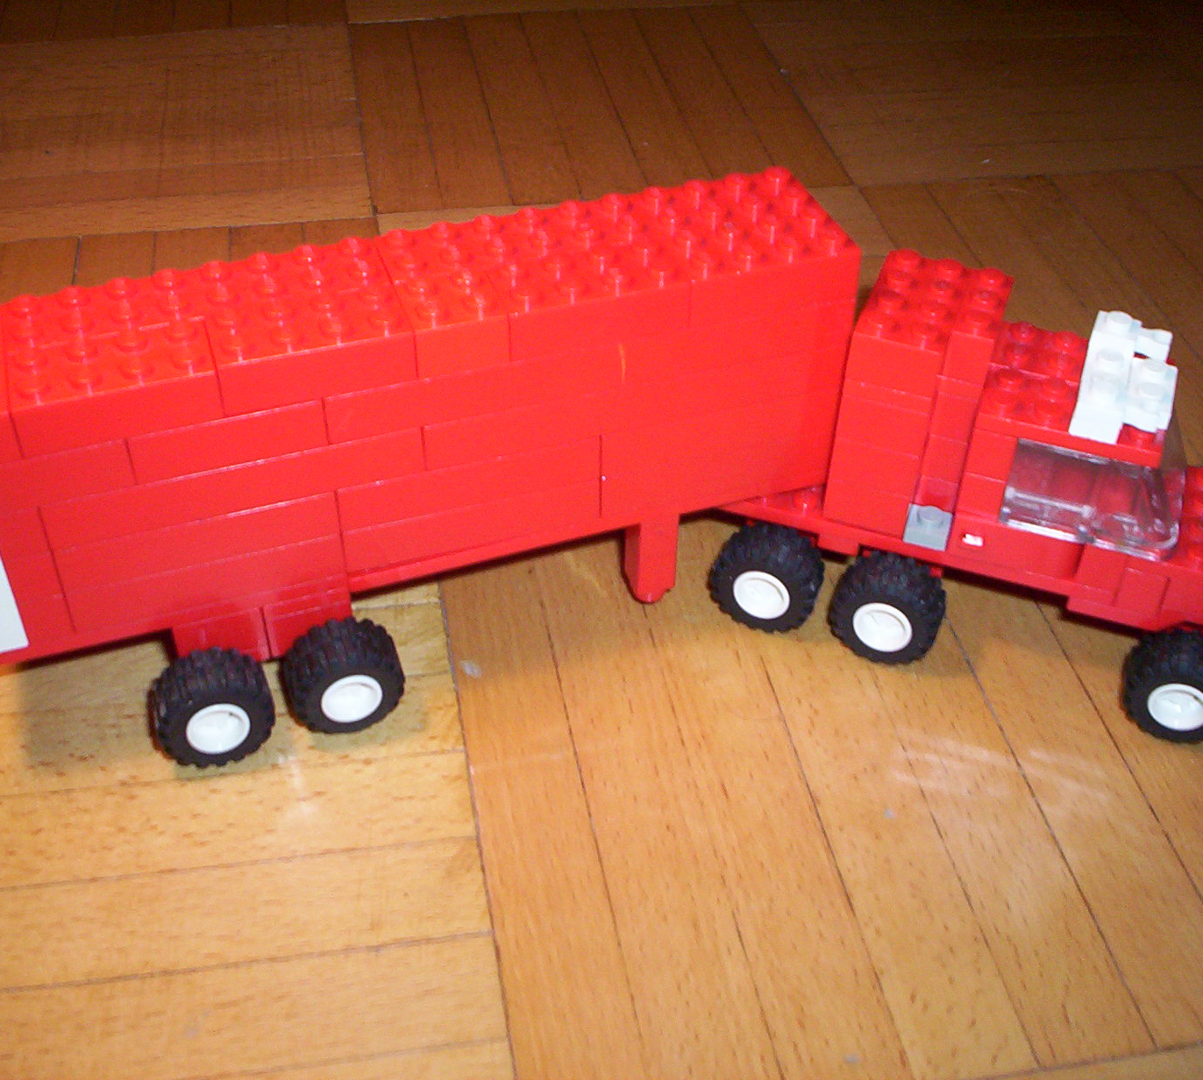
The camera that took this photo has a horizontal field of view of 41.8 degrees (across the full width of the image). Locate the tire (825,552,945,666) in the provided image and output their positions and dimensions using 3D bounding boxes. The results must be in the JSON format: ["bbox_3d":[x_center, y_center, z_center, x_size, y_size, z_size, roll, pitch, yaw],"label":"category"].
[{"bbox_3d":[0.057,0.013,0.310,0.021,0.021,0.012,14,41,14],"label":"tire"}]

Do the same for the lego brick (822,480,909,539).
[{"bbox_3d":[0.056,-0.014,0.309,0.016,0.011,0.026,14,41,14],"label":"lego brick"}]

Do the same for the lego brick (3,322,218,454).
[{"bbox_3d":[-0.078,-0.025,0.251,0.032,0.011,0.016,-13,43,-14],"label":"lego brick"}]

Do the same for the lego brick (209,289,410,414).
[{"bbox_3d":[-0.048,-0.032,0.263,0.032,0.011,0.016,-12,42,-14],"label":"lego brick"}]

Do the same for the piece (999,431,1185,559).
[{"bbox_3d":[0.093,-0.016,0.290,0.032,0.019,0.032,15,43,16],"label":"piece"}]

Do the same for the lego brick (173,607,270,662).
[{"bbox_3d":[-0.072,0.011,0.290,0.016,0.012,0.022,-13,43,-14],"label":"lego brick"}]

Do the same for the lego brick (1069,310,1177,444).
[{"bbox_3d":[0.094,-0.030,0.282,0.015,0.008,0.032,14,41,14],"label":"lego brick"}]

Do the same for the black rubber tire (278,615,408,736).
[{"bbox_3d":[-0.048,0.025,0.292,0.021,0.021,0.012,-11,42,-15],"label":"black rubber tire"}]

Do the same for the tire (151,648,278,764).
[{"bbox_3d":[-0.070,0.030,0.286,0.021,0.021,0.012,-11,42,-15],"label":"tire"}]

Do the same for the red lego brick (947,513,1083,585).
[{"bbox_3d":[0.078,-0.002,0.294,0.024,0.010,0.010,15,43,16],"label":"red lego brick"}]

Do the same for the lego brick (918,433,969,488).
[{"bbox_3d":[0.068,-0.020,0.302,0.008,0.010,0.015,14,41,14],"label":"lego brick"}]

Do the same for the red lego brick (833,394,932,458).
[{"bbox_3d":[0.056,-0.029,0.296,0.016,0.010,0.026,15,41,14],"label":"red lego brick"}]

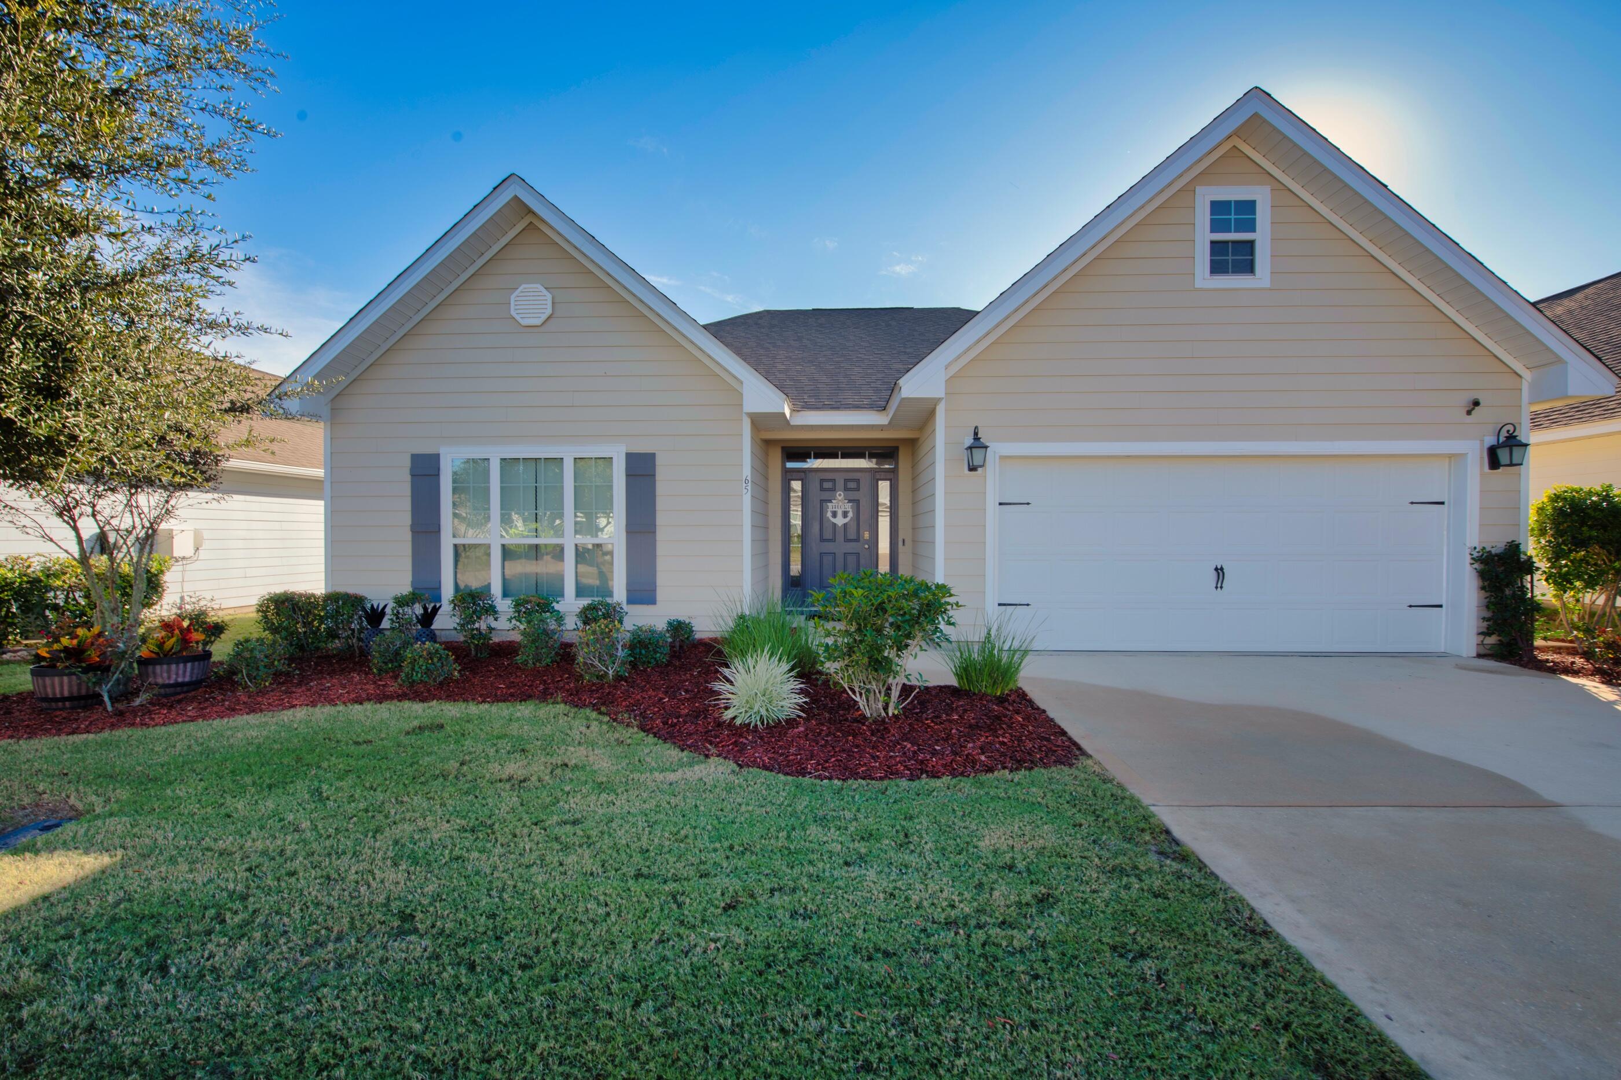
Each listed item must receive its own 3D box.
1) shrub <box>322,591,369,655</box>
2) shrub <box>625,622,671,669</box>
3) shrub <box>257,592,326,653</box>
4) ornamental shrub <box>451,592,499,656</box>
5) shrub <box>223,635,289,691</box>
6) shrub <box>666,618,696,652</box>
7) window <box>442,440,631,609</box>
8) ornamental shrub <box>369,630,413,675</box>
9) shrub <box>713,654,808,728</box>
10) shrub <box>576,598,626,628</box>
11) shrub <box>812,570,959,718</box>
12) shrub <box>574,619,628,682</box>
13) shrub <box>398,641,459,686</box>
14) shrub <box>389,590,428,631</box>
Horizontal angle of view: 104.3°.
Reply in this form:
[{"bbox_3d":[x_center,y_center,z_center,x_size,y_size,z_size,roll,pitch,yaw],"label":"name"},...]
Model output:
[{"bbox_3d":[-5.014,0.895,6.800,0.440,0.697,0.450,0,1,2],"label":"shrub"},{"bbox_3d":[-1.665,1.057,6.450,0.450,0.428,0.440,0,1,2],"label":"shrub"},{"bbox_3d":[-5.709,0.890,6.929,0.640,0.666,0.580,0,1,2],"label":"shrub"},{"bbox_3d":[-3.601,0.895,6.750,0.470,0.706,0.460,0,1,2],"label":"ornamental shrub"},{"bbox_3d":[-4.801,1.049,5.474,0.470,0.449,0.450,0,1,2],"label":"shrub"},{"bbox_3d":[-1.417,1.029,6.878,0.330,0.373,0.330,0,1,2],"label":"shrub"},{"bbox_3d":[-3.318,-0.135,7.528,2.269,1.992,0.120,0,1,2],"label":"window"},{"bbox_3d":[-3.972,1.053,5.981,0.400,0.401,0.380,0,1,2],"label":"ornamental shrub"},{"bbox_3d":[-0.408,1.134,4.950,0.750,0.497,0.720,0,1,2],"label":"shrub"},{"bbox_3d":[-2.235,0.918,6.720,0.520,0.594,0.500,0,1,2],"label":"shrub"},{"bbox_3d":[0.550,0.758,4.683,1.090,1.065,1.000,0,1,2],"label":"shrub"},{"bbox_3d":[-1.894,0.984,5.696,0.470,0.550,0.440,0,1,2],"label":"shrub"},{"bbox_3d":[-3.403,1.084,5.618,0.470,0.363,0.440,0,1,2],"label":"shrub"},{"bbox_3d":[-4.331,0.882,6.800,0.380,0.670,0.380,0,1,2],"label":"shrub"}]

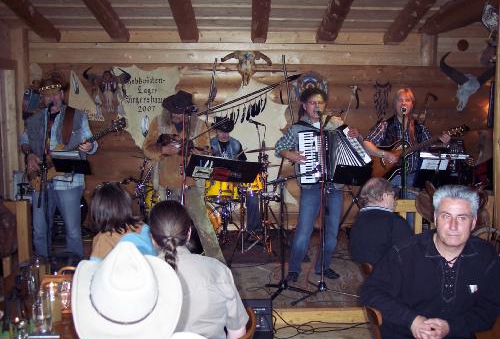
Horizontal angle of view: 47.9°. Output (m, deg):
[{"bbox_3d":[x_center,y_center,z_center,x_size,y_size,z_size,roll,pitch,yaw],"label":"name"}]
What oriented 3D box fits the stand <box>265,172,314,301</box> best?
[{"bbox_3d":[0.343,0.537,4.733,0.420,1.020,0.430,-3,6,-25],"label":"stand"}]

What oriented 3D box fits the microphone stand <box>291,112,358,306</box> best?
[{"bbox_3d":[0.621,0.285,4.729,0.550,1.520,0.580,-1,6,-3],"label":"microphone stand"}]

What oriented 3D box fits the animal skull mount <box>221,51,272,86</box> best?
[{"bbox_3d":[-0.044,-1.260,7.030,0.640,0.440,0.200,0,5,0],"label":"animal skull mount"}]

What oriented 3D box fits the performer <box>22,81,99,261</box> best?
[{"bbox_3d":[-1.880,0.028,5.584,0.700,1.850,0.480,-1,5,-12],"label":"performer"}]

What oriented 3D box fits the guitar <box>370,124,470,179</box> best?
[{"bbox_3d":[1.638,-0.220,5.400,1.000,0.380,0.110,-25,-1,8],"label":"guitar"}]

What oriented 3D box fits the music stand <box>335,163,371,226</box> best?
[{"bbox_3d":[0.950,0.463,5.260,0.460,1.040,0.420,-1,5,-11],"label":"music stand"}]

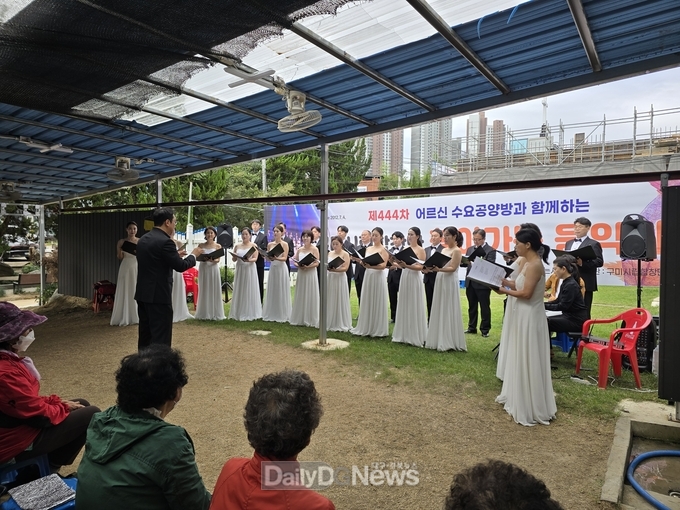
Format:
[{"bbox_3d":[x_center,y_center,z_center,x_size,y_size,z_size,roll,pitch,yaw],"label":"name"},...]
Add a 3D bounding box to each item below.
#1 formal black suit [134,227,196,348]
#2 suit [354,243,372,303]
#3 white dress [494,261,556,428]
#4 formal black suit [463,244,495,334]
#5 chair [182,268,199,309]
[{"bbox_3d":[-1.740,0.480,4.550,0.520,1.500,0.520,0,1,-37],"label":"formal black suit"},{"bbox_3d":[0.468,0.486,8.450,0.520,1.420,0.380,2,2,34],"label":"suit"},{"bbox_3d":[1.730,0.770,4.100,0.580,1.360,0.520,1,2,23],"label":"white dress"},{"bbox_3d":[2.301,0.549,7.400,0.500,1.507,0.380,1,2,34],"label":"formal black suit"},{"bbox_3d":[-2.987,0.666,8.850,0.560,0.830,0.560,0,2,-6],"label":"chair"}]

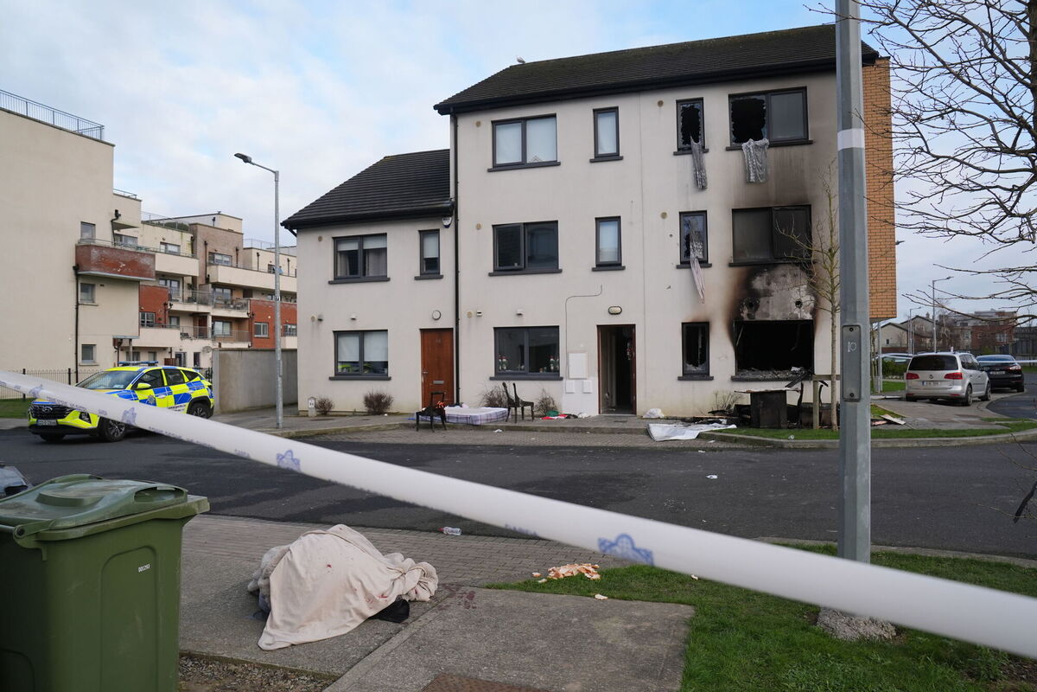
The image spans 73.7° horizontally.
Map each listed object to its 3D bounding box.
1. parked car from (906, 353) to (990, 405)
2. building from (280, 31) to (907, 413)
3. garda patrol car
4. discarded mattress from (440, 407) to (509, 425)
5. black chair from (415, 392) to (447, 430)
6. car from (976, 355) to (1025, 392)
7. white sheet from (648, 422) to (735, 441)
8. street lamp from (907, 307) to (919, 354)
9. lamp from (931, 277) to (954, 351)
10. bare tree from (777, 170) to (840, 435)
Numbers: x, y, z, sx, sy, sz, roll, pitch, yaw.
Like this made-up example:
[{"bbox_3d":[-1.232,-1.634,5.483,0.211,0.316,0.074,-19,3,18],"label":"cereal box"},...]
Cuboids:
[{"bbox_3d":[14.620,1.075,23.392,4.400,1.660,1.800,1,-2,-45],"label":"parked car"},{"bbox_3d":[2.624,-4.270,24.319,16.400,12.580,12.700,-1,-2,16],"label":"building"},{"bbox_3d":[-9.640,1.316,17.170,1.880,1.750,4.500,-1,-2,14],"label":"garda patrol car"},{"bbox_3d":[-1.401,1.755,17.073,1.900,0.220,1.320,-2,-2,33],"label":"discarded mattress"},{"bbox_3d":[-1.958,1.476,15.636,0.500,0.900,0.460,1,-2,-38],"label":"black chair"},{"bbox_3d":[20.579,1.206,29.862,1.870,1.500,4.750,-2,-2,33],"label":"car"},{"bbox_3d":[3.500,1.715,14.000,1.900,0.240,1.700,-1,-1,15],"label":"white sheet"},{"bbox_3d":[35.872,-0.313,62.208,1.000,6.200,0.250,-2,-2,30],"label":"street lamp"},{"bbox_3d":[24.727,-0.905,40.208,1.000,6.200,0.250,-2,-2,30],"label":"lamp"},{"bbox_3d":[6.358,-0.938,14.704,1.600,5.400,1.500,-1,-2,16],"label":"bare tree"}]

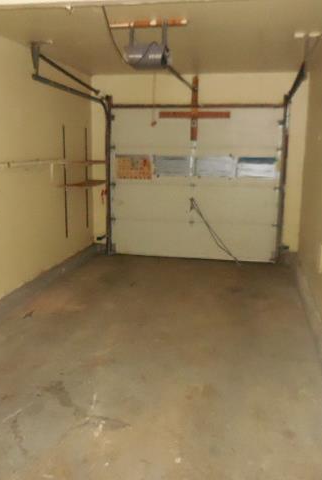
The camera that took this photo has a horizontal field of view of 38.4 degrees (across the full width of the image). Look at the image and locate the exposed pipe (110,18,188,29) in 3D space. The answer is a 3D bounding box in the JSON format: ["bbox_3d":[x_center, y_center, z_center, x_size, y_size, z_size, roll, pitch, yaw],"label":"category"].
[{"bbox_3d":[-0.111,-1.682,3.601,0.630,0.040,0.060,3,12,11],"label":"exposed pipe"}]

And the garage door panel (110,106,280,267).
[{"bbox_3d":[0.473,-0.773,6.478,2.400,2.120,0.050,3,12,11],"label":"garage door panel"}]

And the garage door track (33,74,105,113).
[{"bbox_3d":[-0.965,-1.642,5.293,0.070,0.160,2.120,3,12,11],"label":"garage door track"}]

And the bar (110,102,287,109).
[{"bbox_3d":[0.447,-1.794,6.200,2.340,0.045,0.045,3,12,11],"label":"bar"}]

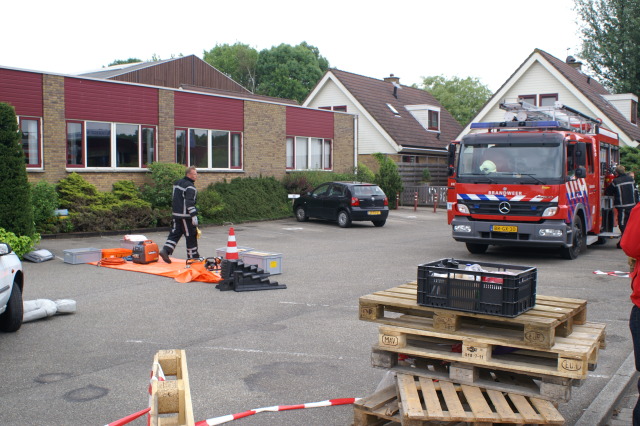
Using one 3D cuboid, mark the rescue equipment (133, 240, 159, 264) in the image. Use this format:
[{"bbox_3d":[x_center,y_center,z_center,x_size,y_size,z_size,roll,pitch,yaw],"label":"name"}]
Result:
[{"bbox_3d":[-3.448,0.764,13.864,0.330,0.440,0.410,2,4,33],"label":"rescue equipment"}]

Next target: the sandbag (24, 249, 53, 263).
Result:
[{"bbox_3d":[-5.663,0.852,13.873,0.560,0.170,0.480,1,4,20],"label":"sandbag"}]

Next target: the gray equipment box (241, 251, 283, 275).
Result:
[{"bbox_3d":[-1.002,0.872,11.900,0.600,0.320,0.400,3,4,42],"label":"gray equipment box"}]

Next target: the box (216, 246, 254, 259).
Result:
[{"bbox_3d":[-1.605,0.858,13.220,0.600,0.330,0.400,1,4,22],"label":"box"}]

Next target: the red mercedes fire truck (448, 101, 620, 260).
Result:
[{"bbox_3d":[5.522,-0.816,16.721,2.550,3.240,7.600,2,4,30],"label":"red mercedes fire truck"}]

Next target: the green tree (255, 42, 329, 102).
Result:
[{"bbox_3d":[-2.816,-9.424,67.569,8.000,14.600,8.000,0,3,0],"label":"green tree"}]

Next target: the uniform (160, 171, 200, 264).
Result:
[{"bbox_3d":[-2.776,0.052,13.776,0.650,1.880,0.560,-3,4,-40],"label":"uniform"}]

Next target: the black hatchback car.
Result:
[{"bbox_3d":[0.659,-0.345,24.120,1.660,1.465,3.900,-2,4,-35],"label":"black hatchback car"}]

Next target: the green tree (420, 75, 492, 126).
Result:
[{"bbox_3d":[9.816,-5.290,49.777,5.800,8.400,5.800,0,3,0],"label":"green tree"}]

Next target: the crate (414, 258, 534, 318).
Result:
[{"bbox_3d":[0.948,0.446,4.185,0.600,0.240,0.400,2,4,34],"label":"crate"}]

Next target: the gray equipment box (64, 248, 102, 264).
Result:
[{"bbox_3d":[-4.737,0.876,13.850,0.400,0.220,0.600,3,4,42],"label":"gray equipment box"}]

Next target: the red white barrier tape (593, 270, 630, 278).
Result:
[{"bbox_3d":[5.000,1.044,11.879,0.700,0.080,0.300,0,3,-6],"label":"red white barrier tape"}]

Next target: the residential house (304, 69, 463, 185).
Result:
[{"bbox_3d":[4.185,-4.942,45.205,9.300,8.200,13.300,2,4,34],"label":"residential house"}]

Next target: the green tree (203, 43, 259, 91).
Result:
[{"bbox_3d":[-6.908,-7.225,54.676,5.600,11.600,5.600,0,3,0],"label":"green tree"}]

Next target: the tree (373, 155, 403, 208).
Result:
[{"bbox_3d":[3.367,-1.592,34.566,1.500,2.750,1.500,0,3,0],"label":"tree"}]

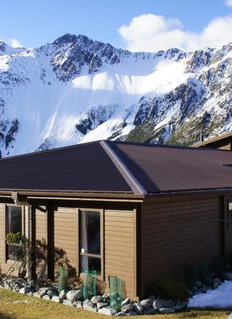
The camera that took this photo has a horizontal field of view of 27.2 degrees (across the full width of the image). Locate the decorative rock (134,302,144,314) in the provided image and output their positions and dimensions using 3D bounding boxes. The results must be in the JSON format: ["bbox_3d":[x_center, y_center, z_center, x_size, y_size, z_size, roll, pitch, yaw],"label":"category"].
[{"bbox_3d":[0.575,3.599,11.600,0.230,0.270,0.230,0,-1,0],"label":"decorative rock"}]

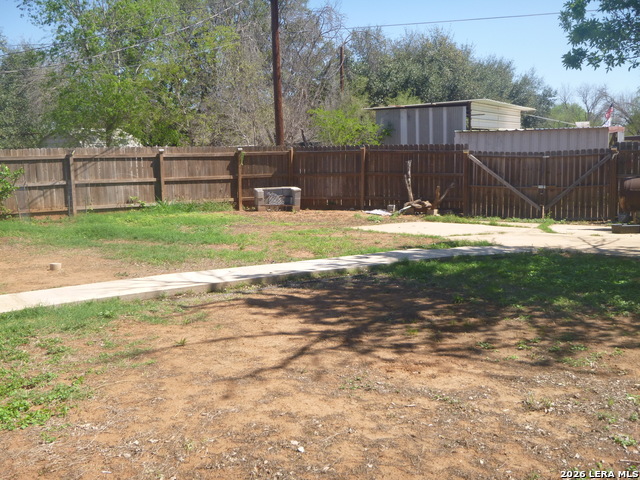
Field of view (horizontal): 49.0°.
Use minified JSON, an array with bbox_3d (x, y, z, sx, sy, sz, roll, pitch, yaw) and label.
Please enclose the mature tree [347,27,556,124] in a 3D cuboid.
[{"bbox_3d":[7.649,-8.296,41.242,11.786,8.315,9.500,-1,8,0],"label":"mature tree"}]

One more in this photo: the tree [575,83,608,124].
[{"bbox_3d":[24.623,-10.997,64.118,2.989,6.638,2.989,-1,8,0],"label":"tree"}]

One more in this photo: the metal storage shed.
[{"bbox_3d":[5.971,-4.189,30.542,4.600,3.348,8.900,4,10,28],"label":"metal storage shed"}]

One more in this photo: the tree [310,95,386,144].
[{"bbox_3d":[0.989,-3.415,25.072,2.672,3.514,2.672,-1,8,0],"label":"tree"}]

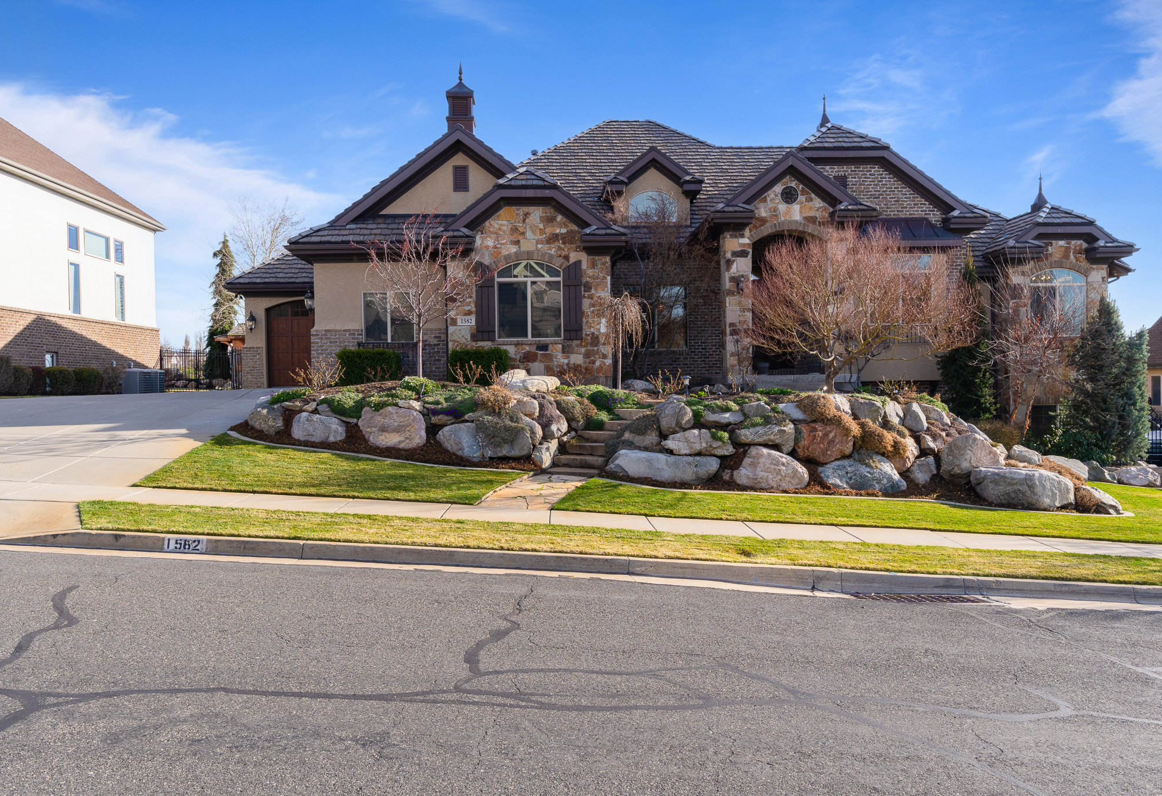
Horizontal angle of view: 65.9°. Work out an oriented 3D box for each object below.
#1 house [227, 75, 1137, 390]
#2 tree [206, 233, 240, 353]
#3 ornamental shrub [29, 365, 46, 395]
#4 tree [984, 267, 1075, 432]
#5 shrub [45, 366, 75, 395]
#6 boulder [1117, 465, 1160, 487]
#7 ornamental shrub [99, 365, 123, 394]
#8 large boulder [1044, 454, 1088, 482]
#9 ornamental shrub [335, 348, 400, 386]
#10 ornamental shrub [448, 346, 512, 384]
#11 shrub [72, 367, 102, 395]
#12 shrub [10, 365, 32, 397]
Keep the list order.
[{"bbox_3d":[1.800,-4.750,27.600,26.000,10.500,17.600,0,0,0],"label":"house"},{"bbox_3d":[-14.439,-3.564,36.000,1.400,5.900,1.400,0,0,0],"label":"tree"},{"bbox_3d":[-14.516,-0.473,23.900,0.700,0.790,0.720,0,0,0],"label":"ornamental shrub"},{"bbox_3d":[9.611,-1.011,19.200,2.000,3.750,1.950,0,0,0],"label":"tree"},{"bbox_3d":[-14.533,-0.482,25.000,0.820,0.800,0.820,0,0,0],"label":"shrub"},{"bbox_3d":[11.080,1.558,17.800,0.840,0.450,0.680,0,0,0],"label":"boulder"},{"bbox_3d":[-14.492,-0.561,27.600,0.780,0.880,0.800,0,0,0],"label":"ornamental shrub"},{"bbox_3d":[9.525,1.394,17.600,0.900,0.550,0.750,0,0,0],"label":"large boulder"},{"bbox_3d":[-4.715,-0.693,19.850,1.420,0.860,1.000,0,0,0],"label":"ornamental shrub"},{"bbox_3d":[-2.156,-0.670,18.900,1.300,0.830,0.950,0,0,0],"label":"ornamental shrub"},{"bbox_3d":[-14.508,-0.493,26.300,0.860,0.820,0.860,0,0,0],"label":"shrub"},{"bbox_3d":[-14.514,-0.447,23.200,0.780,0.800,0.780,0,0,0],"label":"shrub"}]

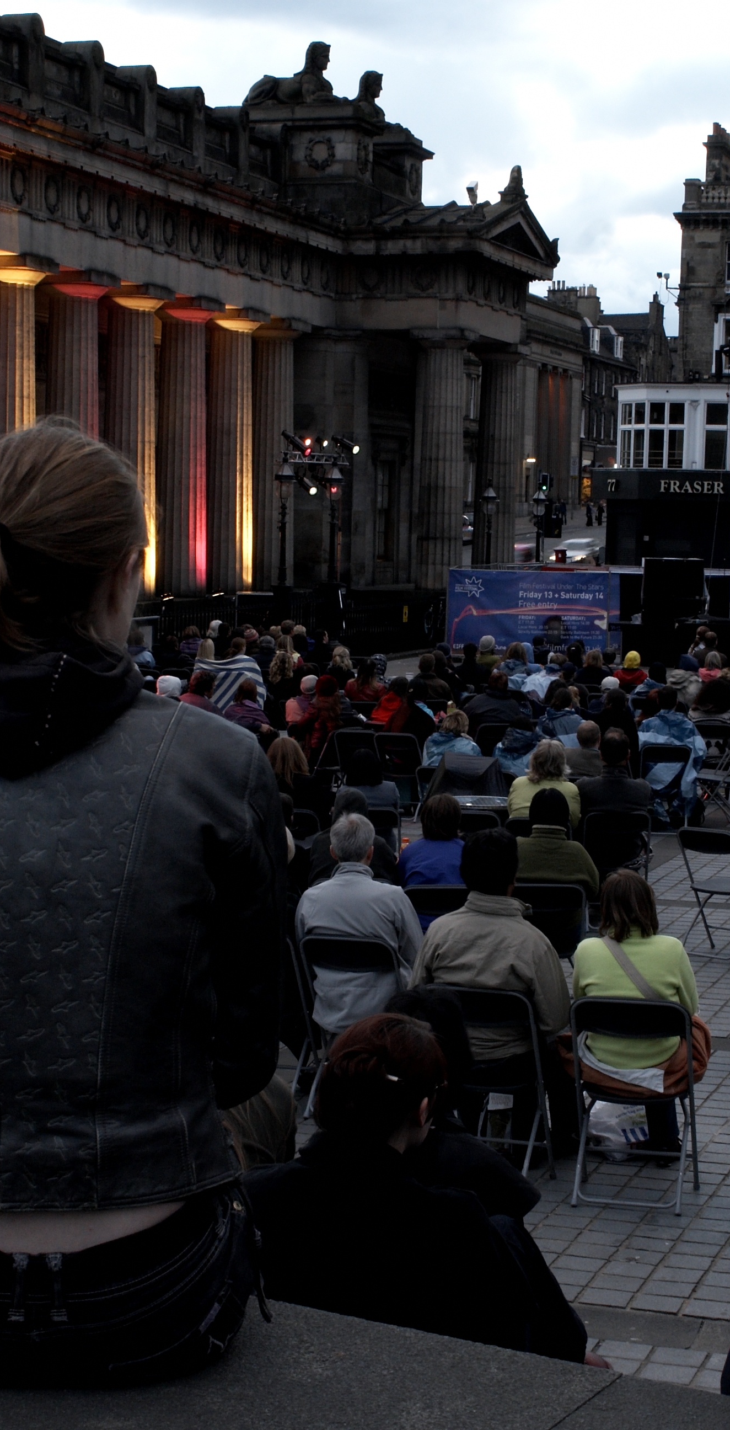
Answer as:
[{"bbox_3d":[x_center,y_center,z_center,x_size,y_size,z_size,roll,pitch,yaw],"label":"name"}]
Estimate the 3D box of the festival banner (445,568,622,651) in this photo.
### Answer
[{"bbox_3d":[3.711,-2.277,51.000,3.880,1.837,0.100,3,4,14],"label":"festival banner"}]

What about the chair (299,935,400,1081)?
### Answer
[{"bbox_3d":[0.006,1.346,10.117,0.460,0.790,0.450,3,4,19],"label":"chair"}]

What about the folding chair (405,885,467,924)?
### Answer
[{"bbox_3d":[0.420,1.234,11.738,0.459,0.802,0.460,1,4,0],"label":"folding chair"}]

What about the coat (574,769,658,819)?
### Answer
[{"bbox_3d":[1.650,0.662,15.322,0.540,0.620,0.380,3,4,14],"label":"coat"}]

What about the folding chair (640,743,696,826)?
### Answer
[{"bbox_3d":[2.696,0.627,20.722,0.460,0.790,0.460,2,4,8],"label":"folding chair"}]

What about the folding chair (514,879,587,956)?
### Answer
[{"bbox_3d":[0.907,1.209,11.888,0.460,0.790,0.460,2,4,9],"label":"folding chair"}]

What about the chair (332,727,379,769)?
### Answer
[{"bbox_3d":[-0.032,0.506,21.452,0.460,0.790,0.460,3,4,20],"label":"chair"}]

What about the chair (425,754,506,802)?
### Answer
[{"bbox_3d":[0.747,0.829,17.028,0.500,0.900,0.500,2,4,10],"label":"chair"}]

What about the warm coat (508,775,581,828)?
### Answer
[{"bbox_3d":[1.153,0.696,14.884,0.500,0.629,0.400,2,4,7],"label":"warm coat"}]

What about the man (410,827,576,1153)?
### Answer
[{"bbox_3d":[0.532,1.123,9.390,0.600,1.368,0.820,3,4,24],"label":"man"}]

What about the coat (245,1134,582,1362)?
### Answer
[{"bbox_3d":[0.058,1.014,3.823,0.600,0.650,0.480,3,4,20],"label":"coat"}]

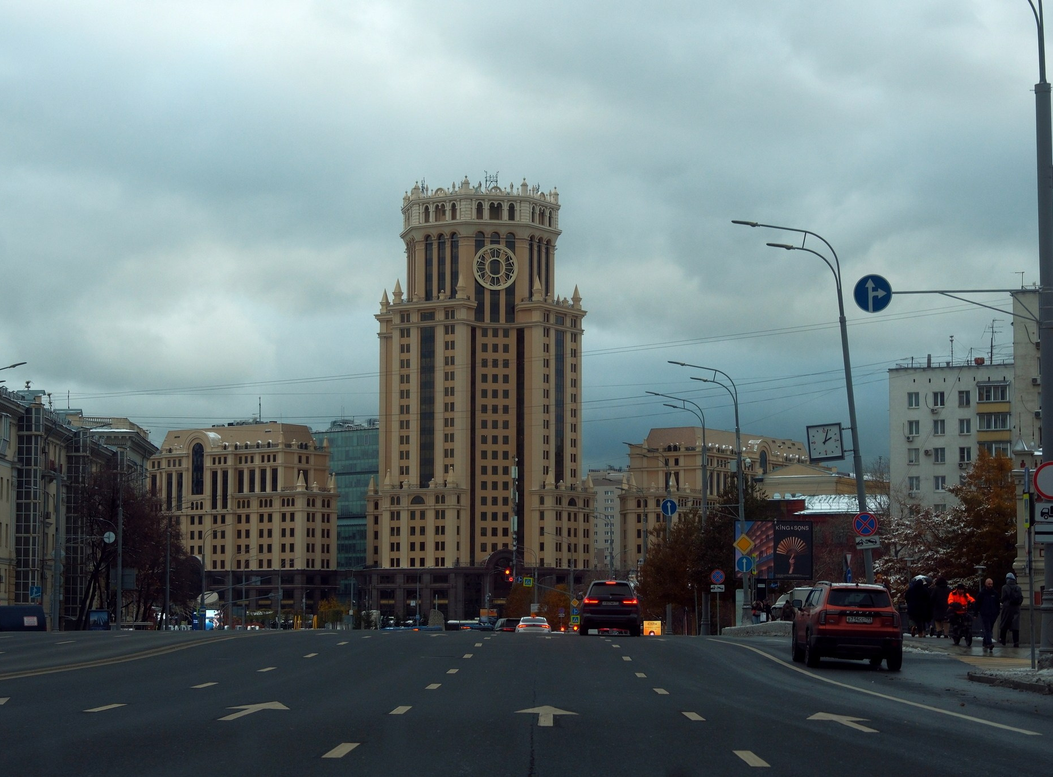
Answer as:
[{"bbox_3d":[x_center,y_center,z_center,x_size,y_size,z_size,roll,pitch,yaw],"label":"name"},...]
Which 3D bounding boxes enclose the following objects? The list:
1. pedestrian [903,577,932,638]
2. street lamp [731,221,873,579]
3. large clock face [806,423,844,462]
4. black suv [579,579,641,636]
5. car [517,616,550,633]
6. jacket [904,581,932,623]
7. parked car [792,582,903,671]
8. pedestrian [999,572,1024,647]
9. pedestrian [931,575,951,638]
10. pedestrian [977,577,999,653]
[{"bbox_3d":[11.597,6.537,72.000,0.720,1.730,0.600,-1,-5,8],"label":"pedestrian"},{"bbox_3d":[7.973,1.135,69.377,3.050,12.300,0.500,-7,-3,3],"label":"street lamp"},{"bbox_3d":[8.500,1.527,69.000,0.980,0.980,0.280,-7,-2,15],"label":"large clock face"},{"bbox_3d":[2.757,7.330,81.364,2.000,1.800,5.000,0,-5,1],"label":"black suv"},{"bbox_3d":[0.363,12.911,129.421,1.860,1.450,4.800,0,-6,0],"label":"car"},{"bbox_3d":[11.611,6.307,72.000,0.720,1.180,0.500,-1,-5,8],"label":"jacket"},{"bbox_3d":[6.659,4.936,50.812,1.860,1.750,4.550,2,-5,1],"label":"parked car"},{"bbox_3d":[11.982,5.470,60.000,0.580,1.830,0.500,1,-5,-10],"label":"pedestrian"},{"bbox_3d":[12.214,6.465,71.500,0.620,1.770,0.480,-1,-5,8],"label":"pedestrian"},{"bbox_3d":[10.933,5.372,57.500,0.550,1.760,0.420,1,-5,-6],"label":"pedestrian"}]

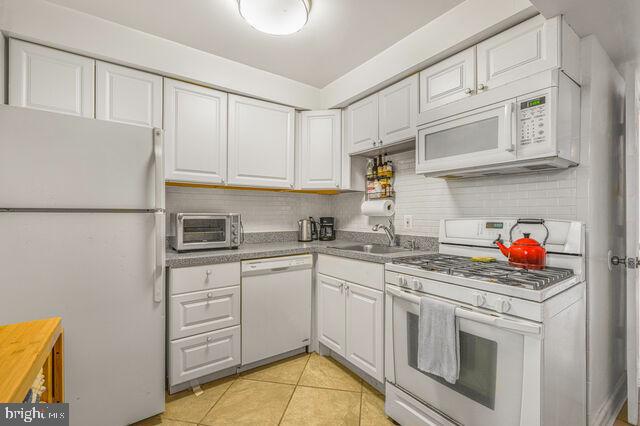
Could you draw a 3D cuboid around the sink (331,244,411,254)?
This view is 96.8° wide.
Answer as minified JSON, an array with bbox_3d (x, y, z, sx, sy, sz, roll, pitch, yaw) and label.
[{"bbox_3d":[0.420,0.373,2.318,0.462,0.178,0.558,0,0,-35],"label":"sink"}]

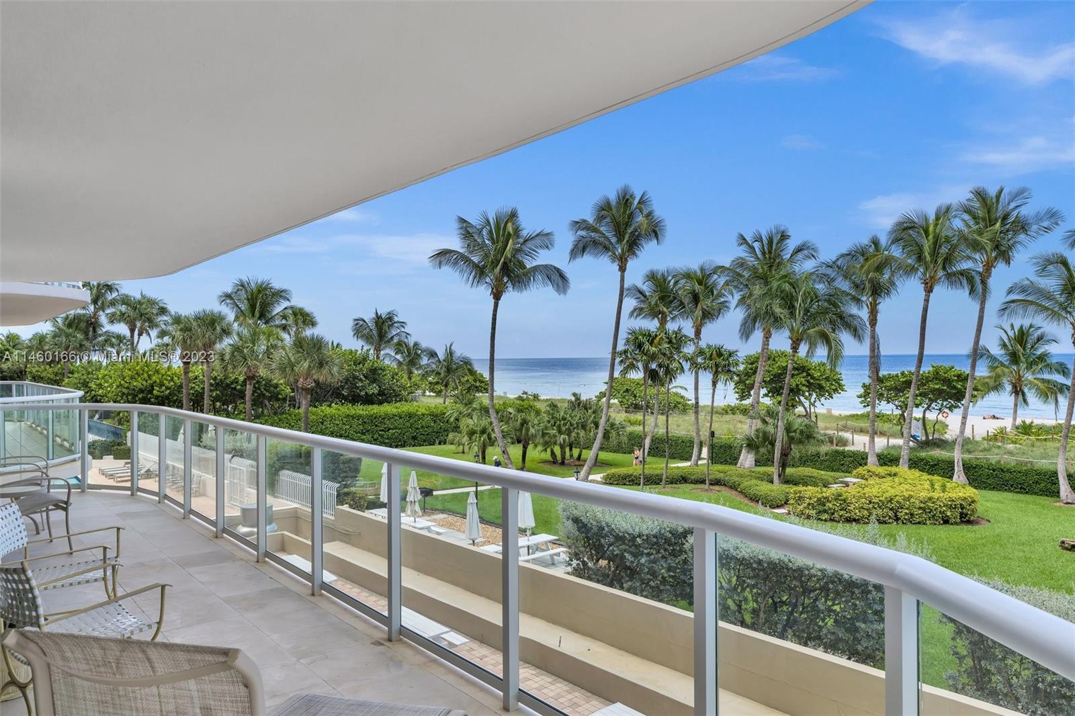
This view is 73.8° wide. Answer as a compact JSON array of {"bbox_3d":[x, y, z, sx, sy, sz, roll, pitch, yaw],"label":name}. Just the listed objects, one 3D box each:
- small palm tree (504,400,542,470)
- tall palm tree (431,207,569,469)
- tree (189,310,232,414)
[{"bbox_3d":[-0.880,4.640,43.000,2.220,4.230,2.300,0,0,0],"label":"small palm tree"},{"bbox_3d":[-2.311,-1.142,43.800,8.400,16.200,7.600,0,0,-3],"label":"tall palm tree"},{"bbox_3d":[-25.563,1.837,56.000,3.410,11.290,3.240,-1,0,0],"label":"tree"}]

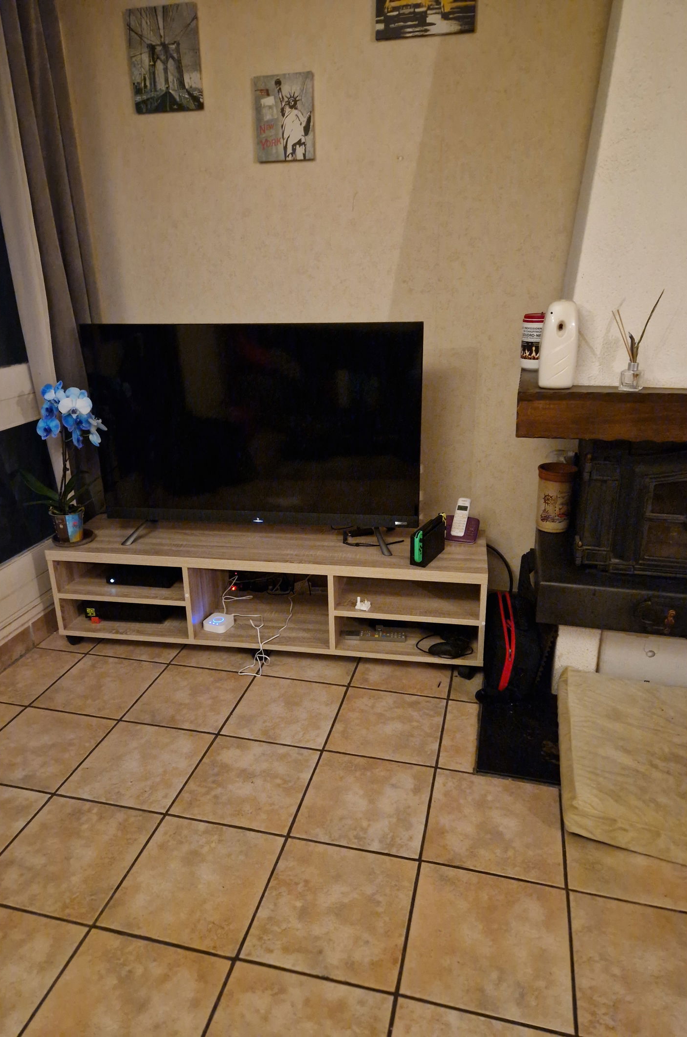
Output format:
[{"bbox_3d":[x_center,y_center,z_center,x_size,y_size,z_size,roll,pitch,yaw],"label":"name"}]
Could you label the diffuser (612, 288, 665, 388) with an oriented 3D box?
[{"bbox_3d":[0.718,-0.447,1.728,0.115,0.243,0.075,3,21,11],"label":"diffuser"}]

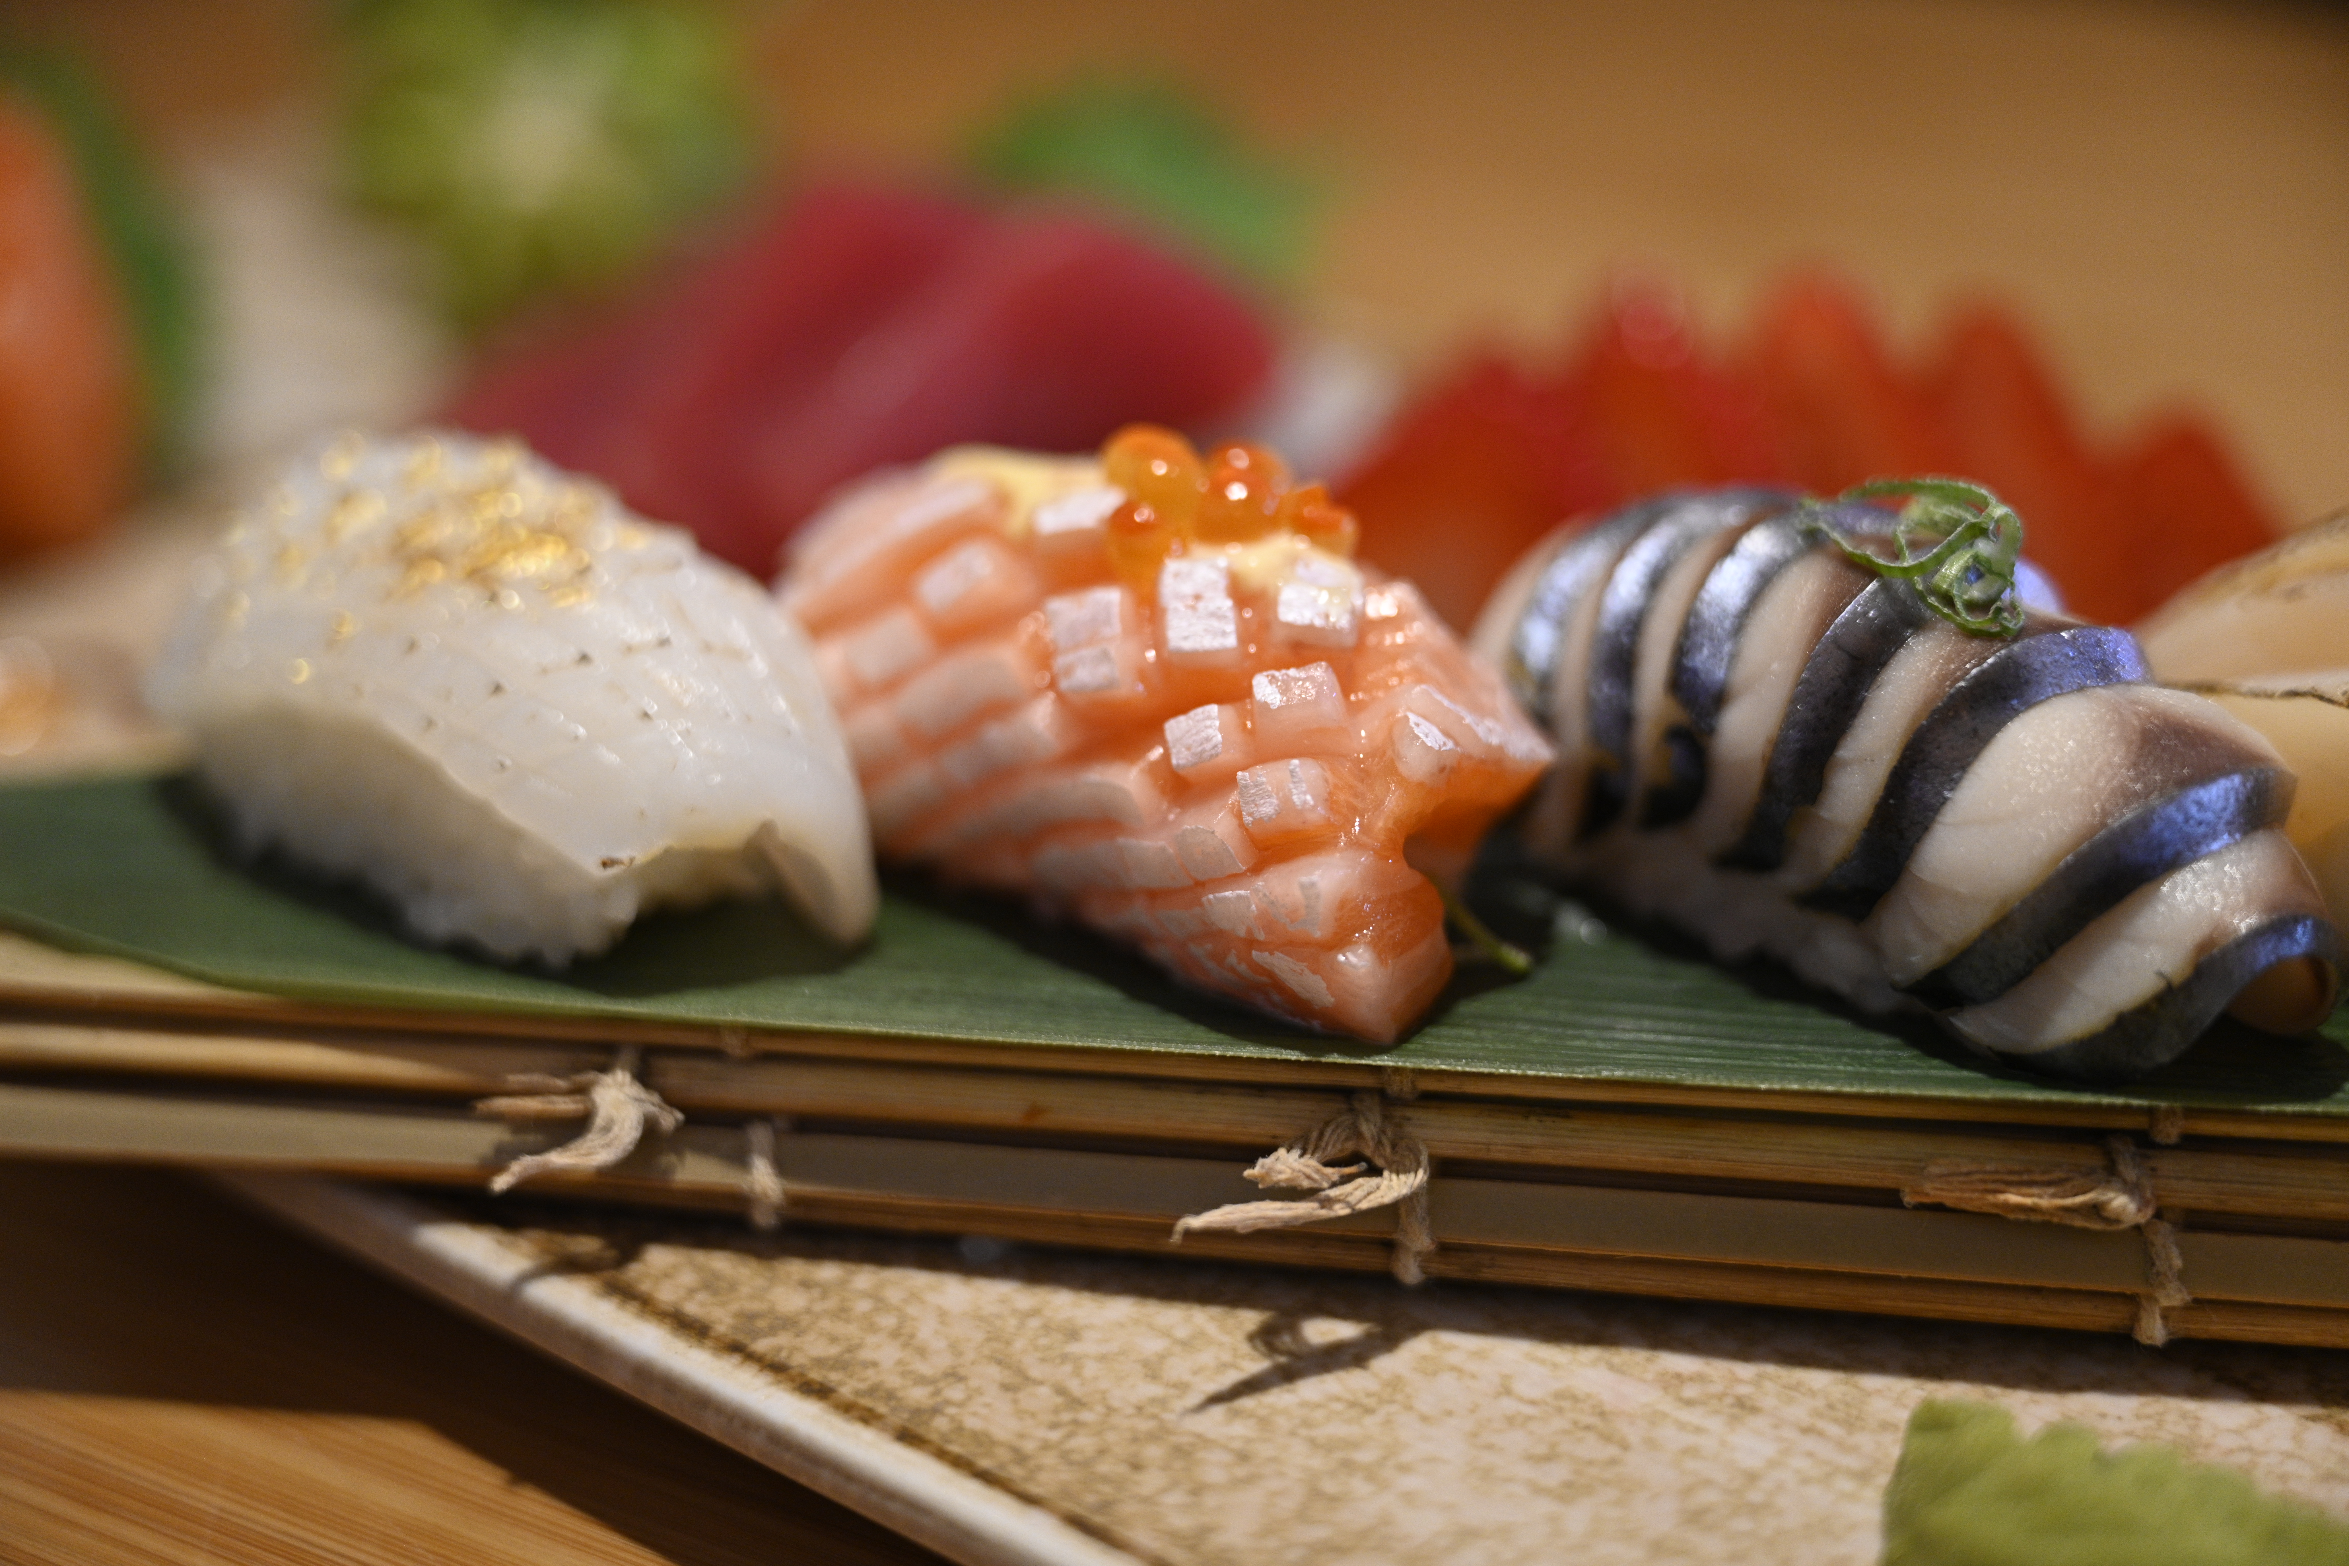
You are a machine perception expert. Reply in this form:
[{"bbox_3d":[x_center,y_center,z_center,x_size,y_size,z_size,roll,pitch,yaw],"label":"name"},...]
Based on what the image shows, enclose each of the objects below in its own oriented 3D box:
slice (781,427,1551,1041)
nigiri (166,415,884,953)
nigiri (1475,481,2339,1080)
[{"bbox_3d":[-0.002,-0.009,0.356,0.039,0.041,0.076,-15,22,-40],"label":"slice"},{"bbox_3d":[-0.060,-0.012,0.371,0.071,0.038,0.042,15,23,41],"label":"nigiri"},{"bbox_3d":[0.059,-0.005,0.346,0.037,0.038,0.076,-15,23,-41],"label":"nigiri"}]

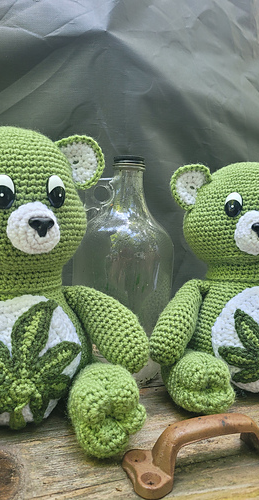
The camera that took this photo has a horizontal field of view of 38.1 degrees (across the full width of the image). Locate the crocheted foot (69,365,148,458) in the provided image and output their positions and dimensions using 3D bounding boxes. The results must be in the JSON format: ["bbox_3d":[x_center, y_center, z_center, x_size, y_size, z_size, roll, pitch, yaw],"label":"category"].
[{"bbox_3d":[-0.018,0.133,0.312,0.061,0.069,0.072,1,6,-25],"label":"crocheted foot"}]

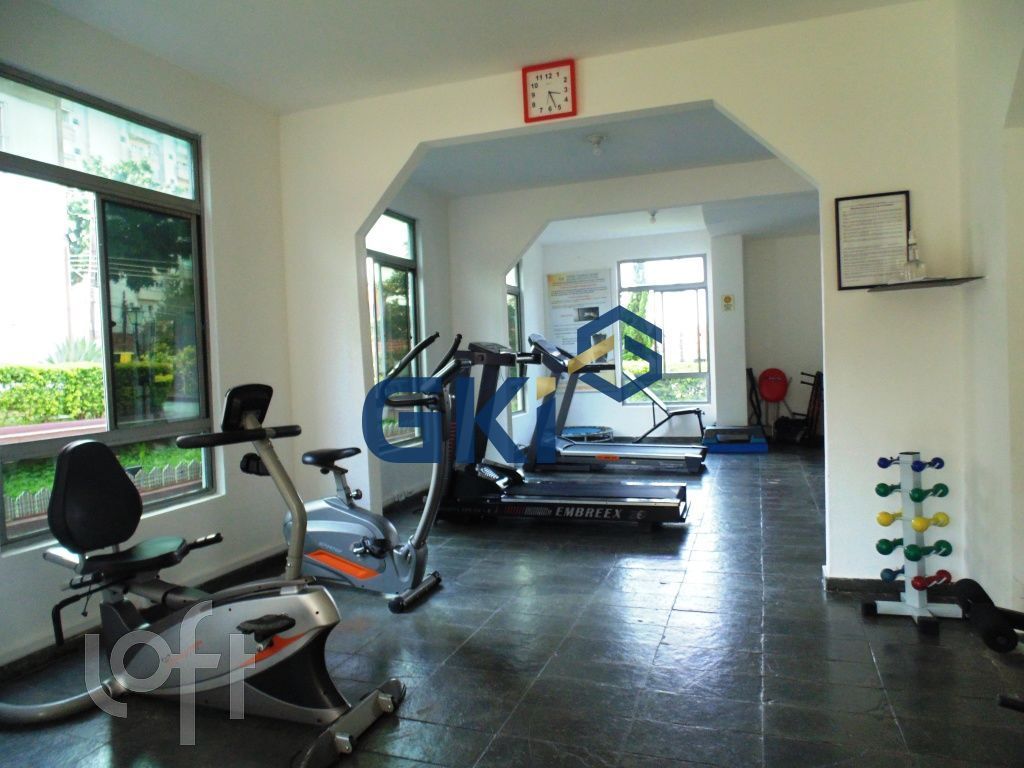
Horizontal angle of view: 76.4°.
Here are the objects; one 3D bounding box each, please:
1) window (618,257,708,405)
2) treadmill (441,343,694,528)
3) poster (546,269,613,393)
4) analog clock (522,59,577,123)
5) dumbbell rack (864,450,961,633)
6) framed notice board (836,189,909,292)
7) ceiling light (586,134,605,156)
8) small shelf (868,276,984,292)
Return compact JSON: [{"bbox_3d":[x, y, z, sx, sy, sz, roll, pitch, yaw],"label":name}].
[{"bbox_3d":[2.055,-0.705,8.803,1.180,1.970,0.100,-1,2,21],"label":"window"},{"bbox_3d":[0.420,0.332,4.984,1.760,1.345,0.720,-1,2,13],"label":"treadmill"},{"bbox_3d":[0.962,-0.740,9.164,0.930,1.670,0.020,-1,2,21],"label":"poster"},{"bbox_3d":[0.207,-1.558,3.491,0.285,0.288,0.045,-1,2,18],"label":"analog clock"},{"bbox_3d":[1.758,0.667,2.841,0.410,0.726,0.350,-2,2,12],"label":"dumbbell rack"},{"bbox_3d":[1.697,-0.669,3.057,0.312,0.438,0.020,-1,2,18],"label":"framed notice board"},{"bbox_3d":[0.604,-1.694,4.632,0.125,0.145,0.125,-1,2,18],"label":"ceiling light"},{"bbox_3d":[1.816,-0.440,2.877,0.370,0.018,0.310,-1,2,18],"label":"small shelf"}]

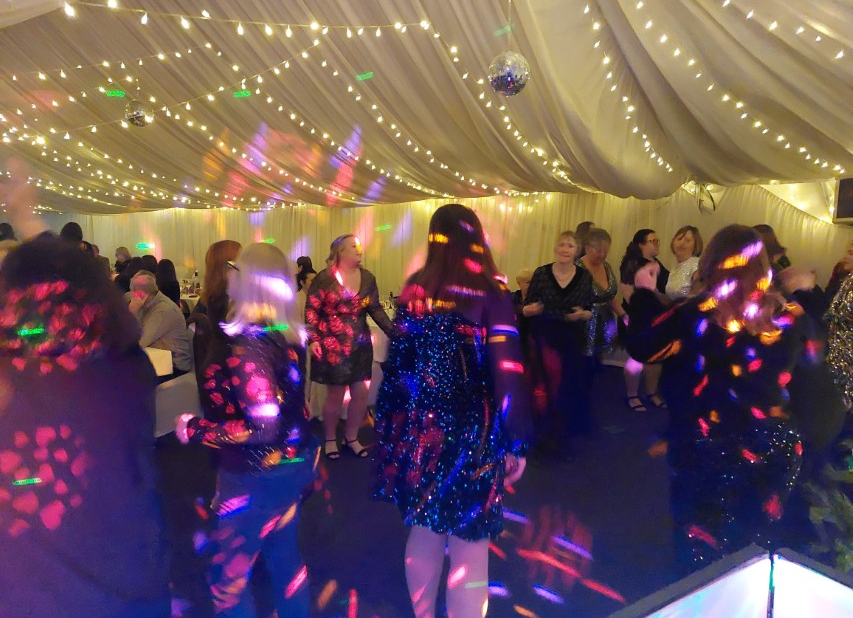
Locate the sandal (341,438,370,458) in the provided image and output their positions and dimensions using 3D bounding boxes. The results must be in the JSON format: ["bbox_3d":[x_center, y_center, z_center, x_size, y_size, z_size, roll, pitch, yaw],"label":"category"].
[{"bbox_3d":[-0.525,1.003,4.371,0.090,0.110,0.240,-4,7,-42],"label":"sandal"}]

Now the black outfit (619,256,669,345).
[{"bbox_3d":[2.087,-0.054,5.690,0.440,0.936,0.300,-4,6,-40],"label":"black outfit"}]

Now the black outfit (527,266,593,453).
[{"bbox_3d":[0.965,0.350,4.293,0.480,1.372,0.300,1,5,10],"label":"black outfit"}]

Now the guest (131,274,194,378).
[{"bbox_3d":[-2.246,0.354,4.848,0.740,1.321,0.520,-4,6,-40],"label":"guest"}]

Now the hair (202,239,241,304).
[{"bbox_3d":[-1.131,-0.202,3.295,0.230,0.367,0.210,-1,5,-15],"label":"hair"}]

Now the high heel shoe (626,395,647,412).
[{"bbox_3d":[2.021,0.892,5.693,0.090,0.105,0.240,-3,6,-32],"label":"high heel shoe"}]

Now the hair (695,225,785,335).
[{"bbox_3d":[1.134,-0.104,2.149,0.270,0.396,0.230,1,5,10],"label":"hair"}]

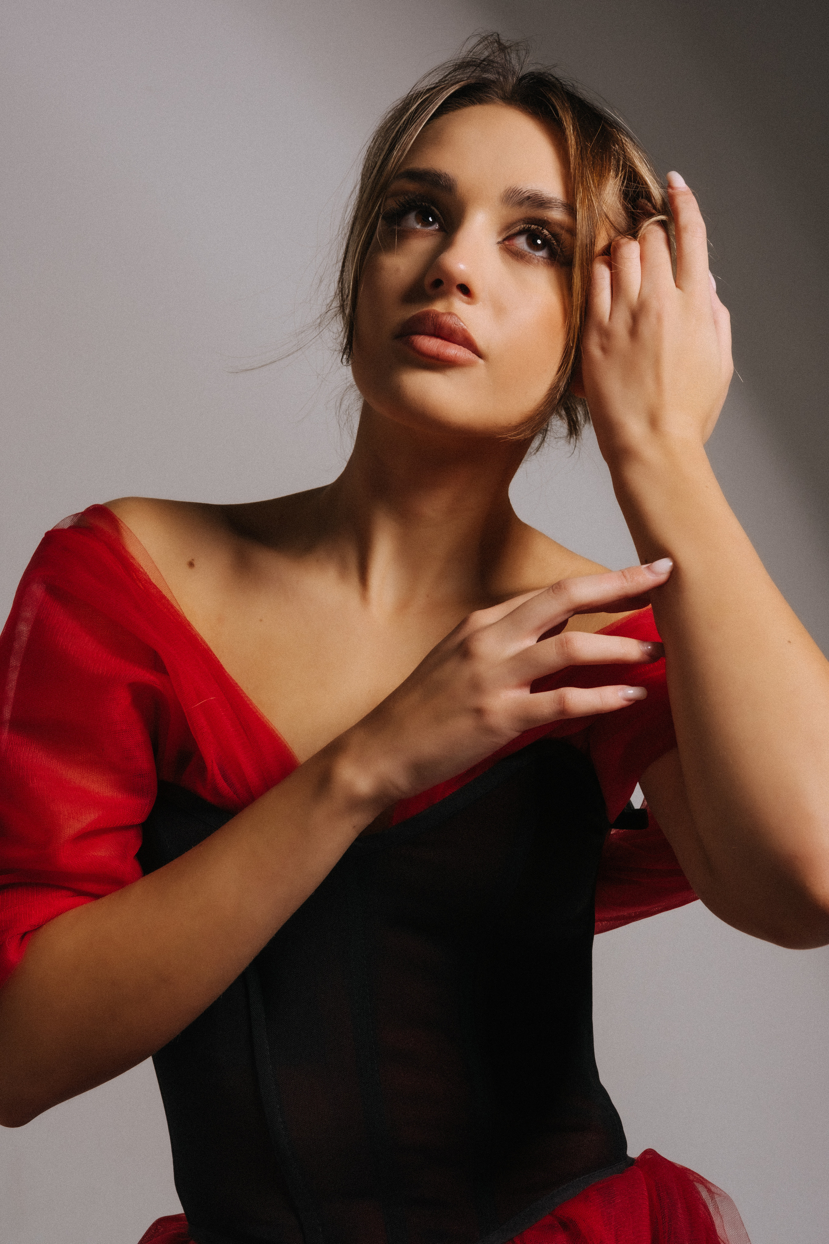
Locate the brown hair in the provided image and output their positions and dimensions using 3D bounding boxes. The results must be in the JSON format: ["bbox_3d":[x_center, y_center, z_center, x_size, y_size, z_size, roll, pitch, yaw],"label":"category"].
[{"bbox_3d":[0.058,-0.214,1.076,0.175,0.235,0.195,15,-7,11],"label":"brown hair"}]

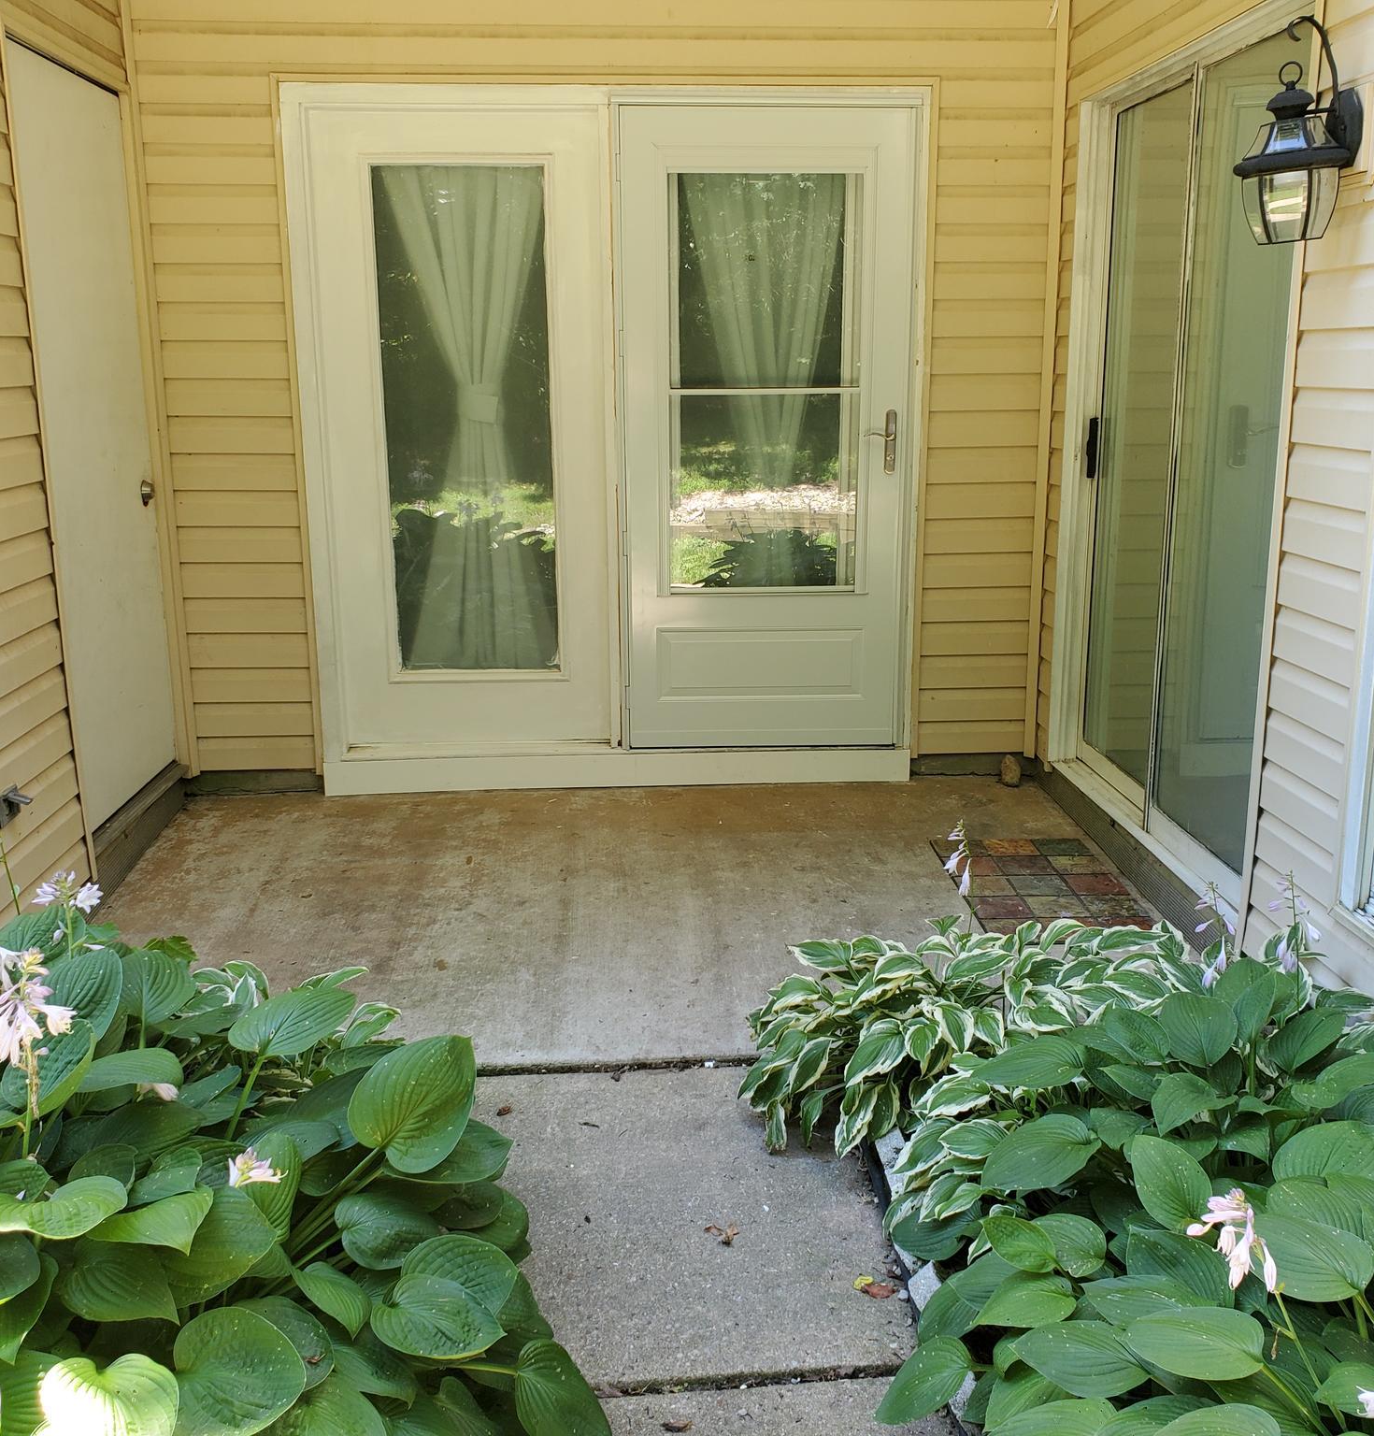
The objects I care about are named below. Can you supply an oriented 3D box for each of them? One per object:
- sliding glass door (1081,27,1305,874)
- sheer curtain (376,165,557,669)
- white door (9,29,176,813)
[{"bbox_3d":[1.235,-0.679,3.742,0.090,1.960,1.450,-1,14,-3],"label":"sliding glass door"},{"bbox_3d":[-0.700,-0.939,4.651,0.540,1.610,0.080,-1,14,-3],"label":"sheer curtain"},{"bbox_3d":[-1.628,-0.746,4.027,0.060,1.990,0.800,-1,14,-3],"label":"white door"}]

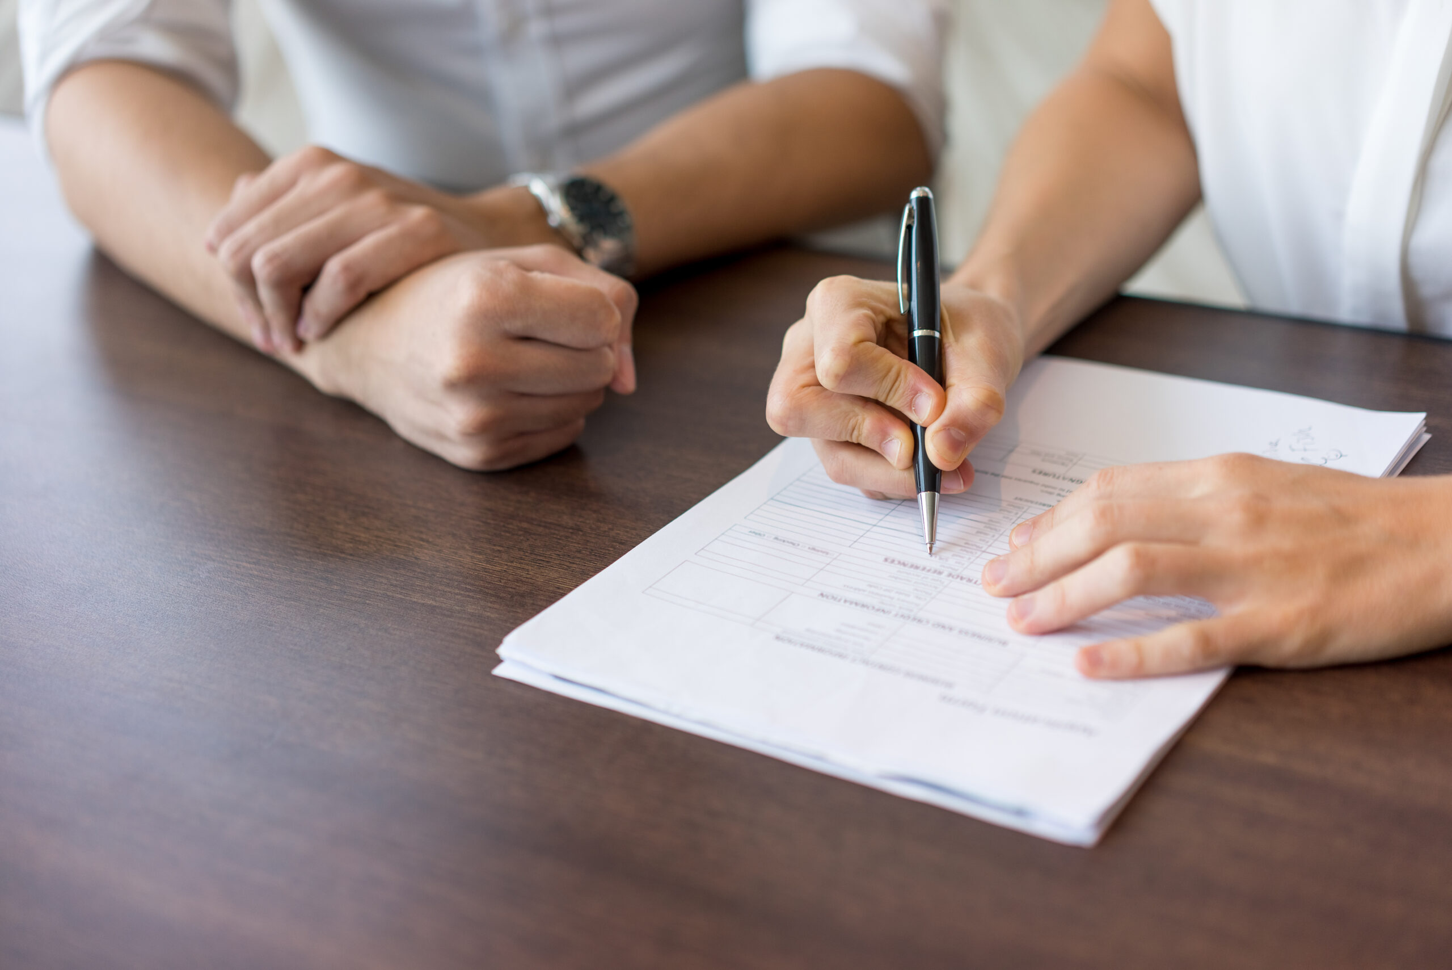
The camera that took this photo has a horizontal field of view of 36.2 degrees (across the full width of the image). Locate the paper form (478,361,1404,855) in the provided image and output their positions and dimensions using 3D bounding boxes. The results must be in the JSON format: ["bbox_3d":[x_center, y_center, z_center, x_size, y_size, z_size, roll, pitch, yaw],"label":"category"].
[{"bbox_3d":[0.093,0.019,0.778,0.211,0.009,0.292,13,32,31],"label":"paper form"}]

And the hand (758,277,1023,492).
[{"bbox_3d":[0.062,-0.038,0.812,0.110,0.083,0.083,-26,34,-35],"label":"hand"}]

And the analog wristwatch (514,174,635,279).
[{"bbox_3d":[-0.064,-0.104,0.958,0.042,0.053,0.061,-15,66,-35],"label":"analog wristwatch"}]

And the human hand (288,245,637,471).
[{"bbox_3d":[-0.100,-0.059,0.870,0.083,0.086,0.145,-24,33,-34],"label":"human hand"}]

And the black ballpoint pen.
[{"bbox_3d":[0.069,-0.042,0.782,0.015,0.137,0.011,0,-17,0],"label":"black ballpoint pen"}]

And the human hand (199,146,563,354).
[{"bbox_3d":[-0.139,-0.095,0.895,0.145,0.082,0.088,-11,28,-12],"label":"human hand"}]

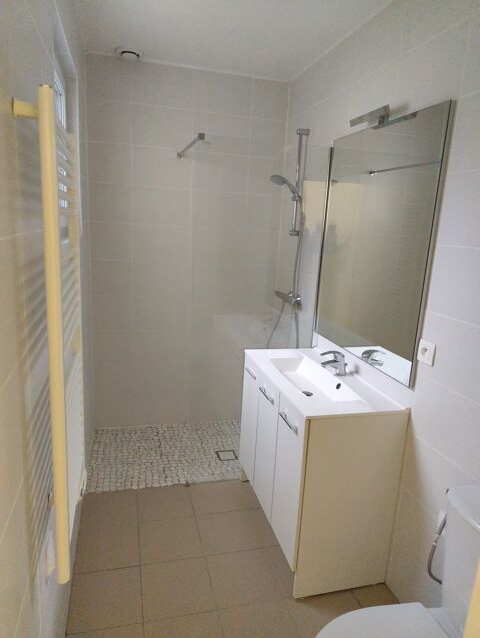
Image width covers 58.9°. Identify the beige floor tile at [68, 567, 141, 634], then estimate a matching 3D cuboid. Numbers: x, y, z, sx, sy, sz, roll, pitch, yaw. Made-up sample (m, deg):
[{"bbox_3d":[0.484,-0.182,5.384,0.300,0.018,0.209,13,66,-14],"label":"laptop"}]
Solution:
[{"bbox_3d":[-0.556,1.158,1.760,0.290,0.010,0.290,0,13,-15],"label":"beige floor tile"}]

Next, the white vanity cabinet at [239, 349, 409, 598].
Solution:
[{"bbox_3d":[0.341,0.682,2.169,0.459,0.838,0.869,0,13,-15],"label":"white vanity cabinet"}]

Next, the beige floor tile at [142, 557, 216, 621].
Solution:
[{"bbox_3d":[-0.269,1.158,1.834,0.293,0.010,0.293,0,13,-15],"label":"beige floor tile"}]

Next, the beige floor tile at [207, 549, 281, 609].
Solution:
[{"bbox_3d":[0.013,1.157,1.910,0.293,0.010,0.293,0,13,-15],"label":"beige floor tile"}]

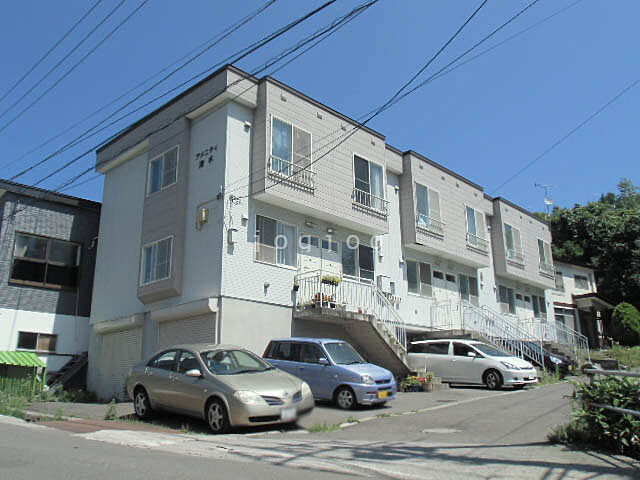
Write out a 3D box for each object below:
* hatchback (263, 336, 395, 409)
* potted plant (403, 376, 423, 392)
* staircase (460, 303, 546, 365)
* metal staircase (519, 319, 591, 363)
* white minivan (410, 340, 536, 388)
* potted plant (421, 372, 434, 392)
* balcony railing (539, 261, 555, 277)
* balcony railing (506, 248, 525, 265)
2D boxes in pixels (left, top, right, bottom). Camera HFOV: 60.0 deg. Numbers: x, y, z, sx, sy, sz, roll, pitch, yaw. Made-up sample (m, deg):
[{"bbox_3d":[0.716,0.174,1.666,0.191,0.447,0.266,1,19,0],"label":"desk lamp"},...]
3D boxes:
[{"bbox_3d":[0.188,3.199,13.521,3.400,1.560,1.480,-10,-16,38],"label":"hatchback"},{"bbox_3d":[2.851,4.453,17.095,0.380,0.470,0.480,-15,-21,42],"label":"potted plant"},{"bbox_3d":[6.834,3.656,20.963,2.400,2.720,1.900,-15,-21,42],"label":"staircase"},{"bbox_3d":[11.148,4.807,26.416,2.200,2.180,2.600,-15,-21,42],"label":"metal staircase"},{"bbox_3d":[5.237,4.298,19.309,1.710,1.590,4.550,11,-18,-39],"label":"white minivan"},{"bbox_3d":[3.429,4.545,17.694,0.340,0.600,0.360,-1,-16,0],"label":"potted plant"},{"bbox_3d":[11.800,1.555,28.763,0.250,0.540,1.800,-15,-21,42],"label":"balcony railing"},{"bbox_3d":[9.303,0.876,26.261,0.250,0.540,1.800,-15,-21,42],"label":"balcony railing"}]

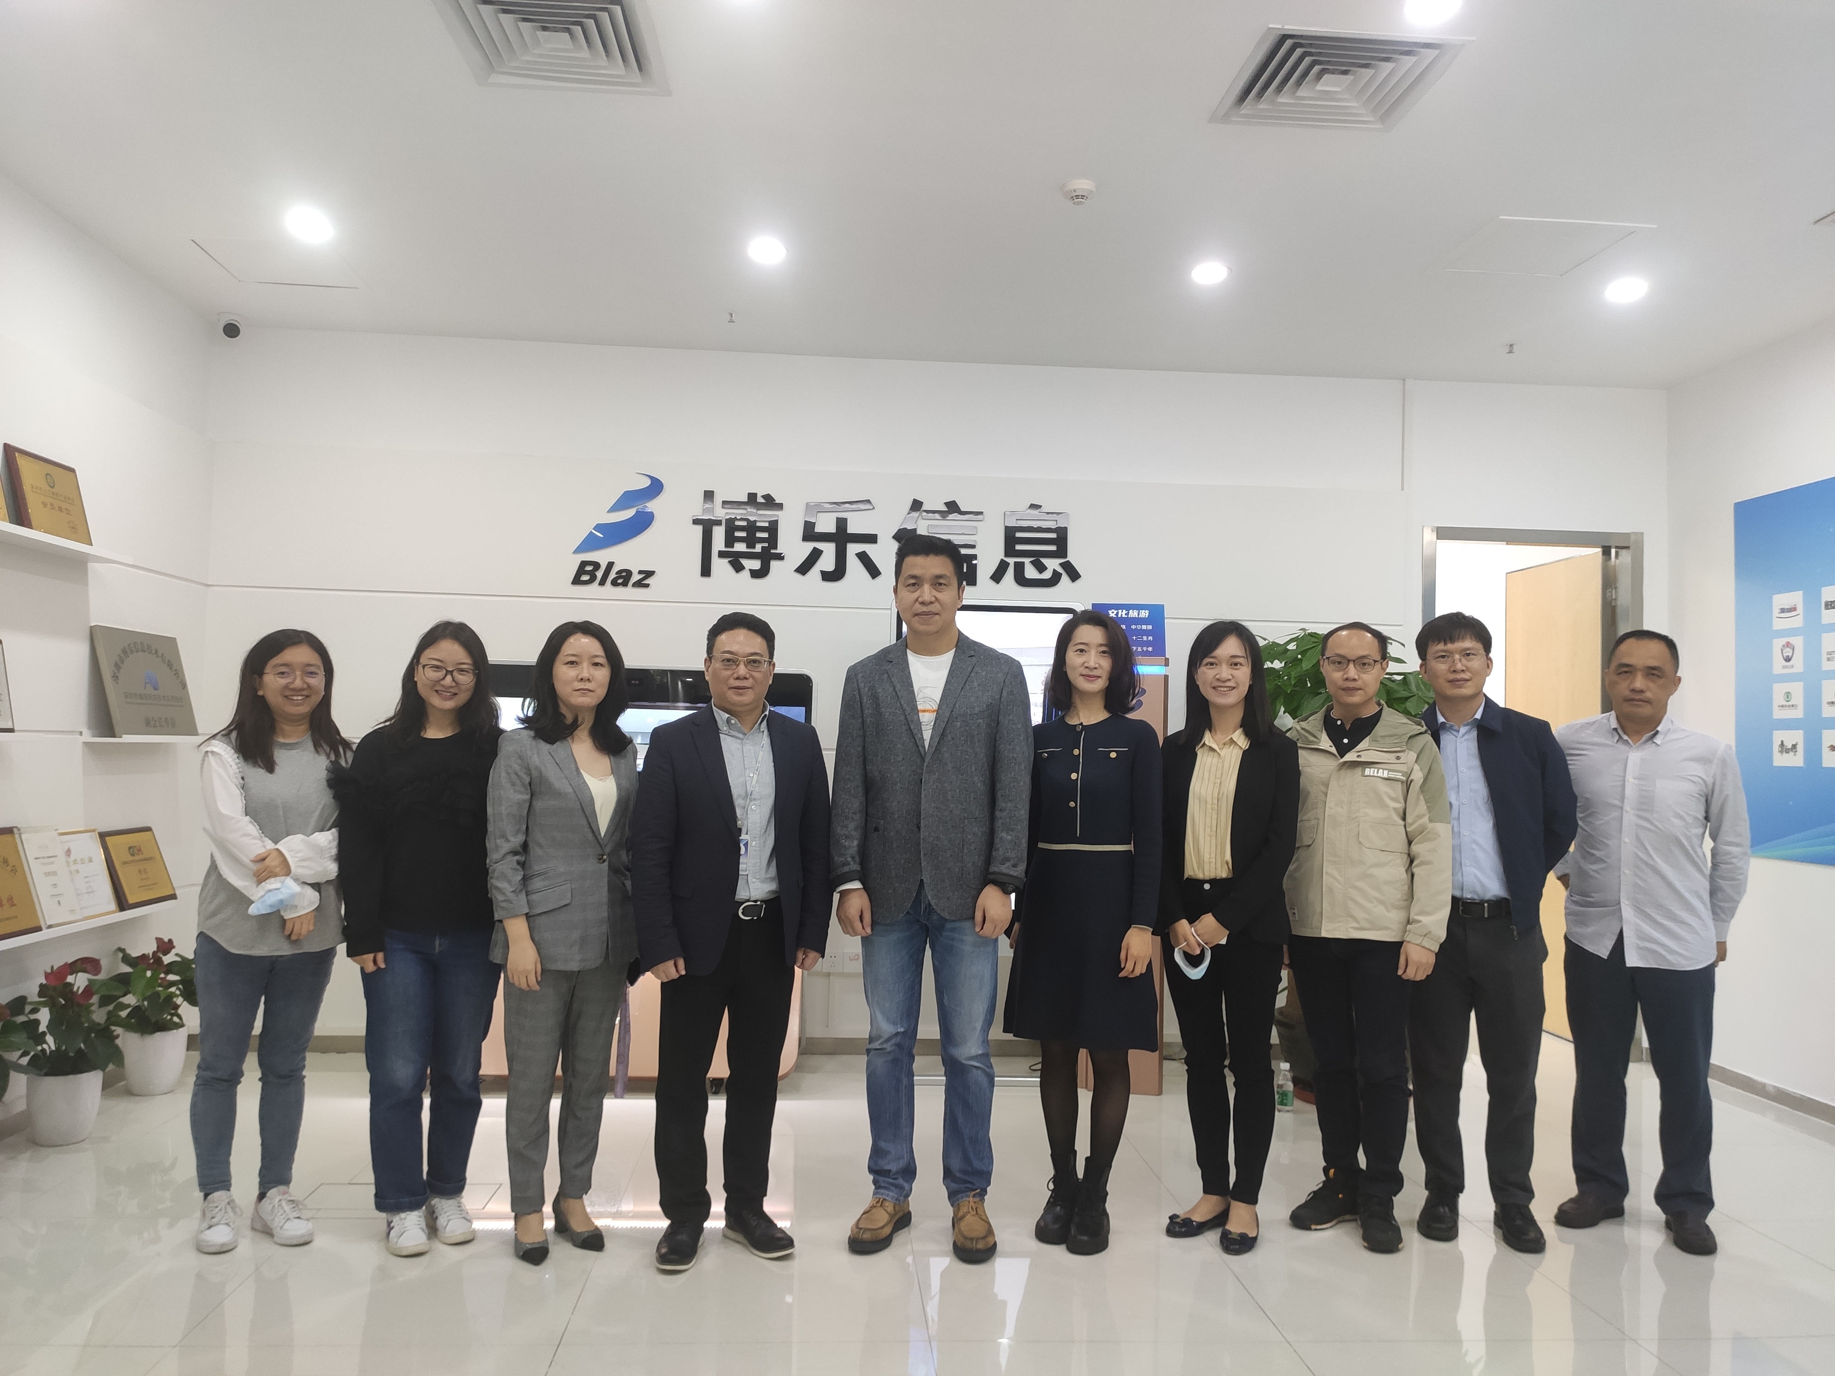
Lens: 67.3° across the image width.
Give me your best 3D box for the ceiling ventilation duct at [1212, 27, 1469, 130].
[{"bbox_3d":[1.046,-1.541,3.469,0.500,0.060,0.500,2,-3,-4],"label":"ceiling ventilation duct"}]

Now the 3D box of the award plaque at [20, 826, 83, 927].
[{"bbox_3d":[-2.830,0.613,4.496,0.025,0.315,0.220,-17,-1,-5],"label":"award plaque"}]

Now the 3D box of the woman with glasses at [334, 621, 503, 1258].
[{"bbox_3d":[-1.301,0.626,3.655,0.500,1.610,0.320,2,-3,-22],"label":"woman with glasses"}]

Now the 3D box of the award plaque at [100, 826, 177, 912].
[{"bbox_3d":[-2.889,0.667,5.106,0.024,0.294,0.400,-17,-1,-5],"label":"award plaque"}]

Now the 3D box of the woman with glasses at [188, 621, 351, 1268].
[{"bbox_3d":[-1.703,0.630,3.634,0.420,1.569,0.310,2,-3,-21],"label":"woman with glasses"}]

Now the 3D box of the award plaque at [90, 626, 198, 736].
[{"bbox_3d":[-2.881,-0.009,5.150,0.030,0.400,0.590,-14,-1,-4],"label":"award plaque"}]

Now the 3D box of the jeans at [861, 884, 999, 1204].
[{"bbox_3d":[0.034,0.928,3.737,0.380,0.931,0.250,1,-3,1],"label":"jeans"}]

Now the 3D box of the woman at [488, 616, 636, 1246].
[{"bbox_3d":[-0.925,0.631,3.611,0.440,1.615,0.320,3,-3,-31],"label":"woman"}]

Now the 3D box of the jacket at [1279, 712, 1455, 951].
[{"bbox_3d":[1.254,0.396,3.895,0.510,0.690,0.290,0,-3,20],"label":"jacket"}]

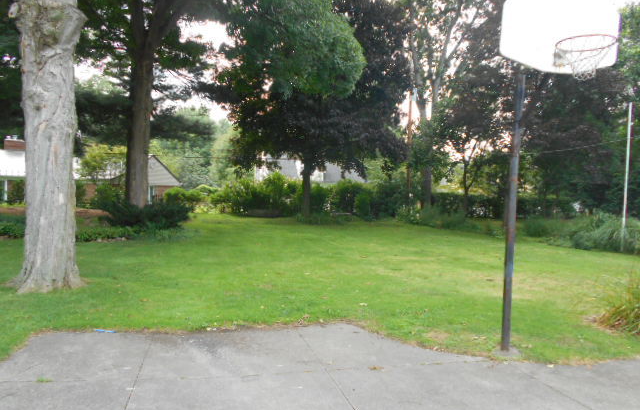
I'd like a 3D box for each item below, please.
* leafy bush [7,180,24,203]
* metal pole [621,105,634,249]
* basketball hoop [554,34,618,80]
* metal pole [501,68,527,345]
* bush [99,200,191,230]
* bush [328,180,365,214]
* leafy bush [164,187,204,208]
[{"bbox_3d":[-24.071,-1.028,38.000,1.500,1.950,1.400,2,1,0],"label":"leafy bush"},{"bbox_3d":[11.049,-1.026,17.300,0.085,5.450,0.085,2,1,0],"label":"metal pole"},{"bbox_3d":[2.345,-1.260,4.290,0.470,0.390,0.540,2,1,-14],"label":"basketball hoop"},{"bbox_3d":[2.095,0.040,5.210,0.090,3.100,0.090,2,1,-14],"label":"metal pole"},{"bbox_3d":[-6.864,0.371,18.800,3.600,1.250,2.500,2,1,0],"label":"bush"},{"bbox_3d":[1.764,-0.533,32.000,2.400,2.300,2.000,2,1,0],"label":"bush"},{"bbox_3d":[-8.803,-0.451,31.000,2.450,1.400,2.100,2,1,0],"label":"leafy bush"}]

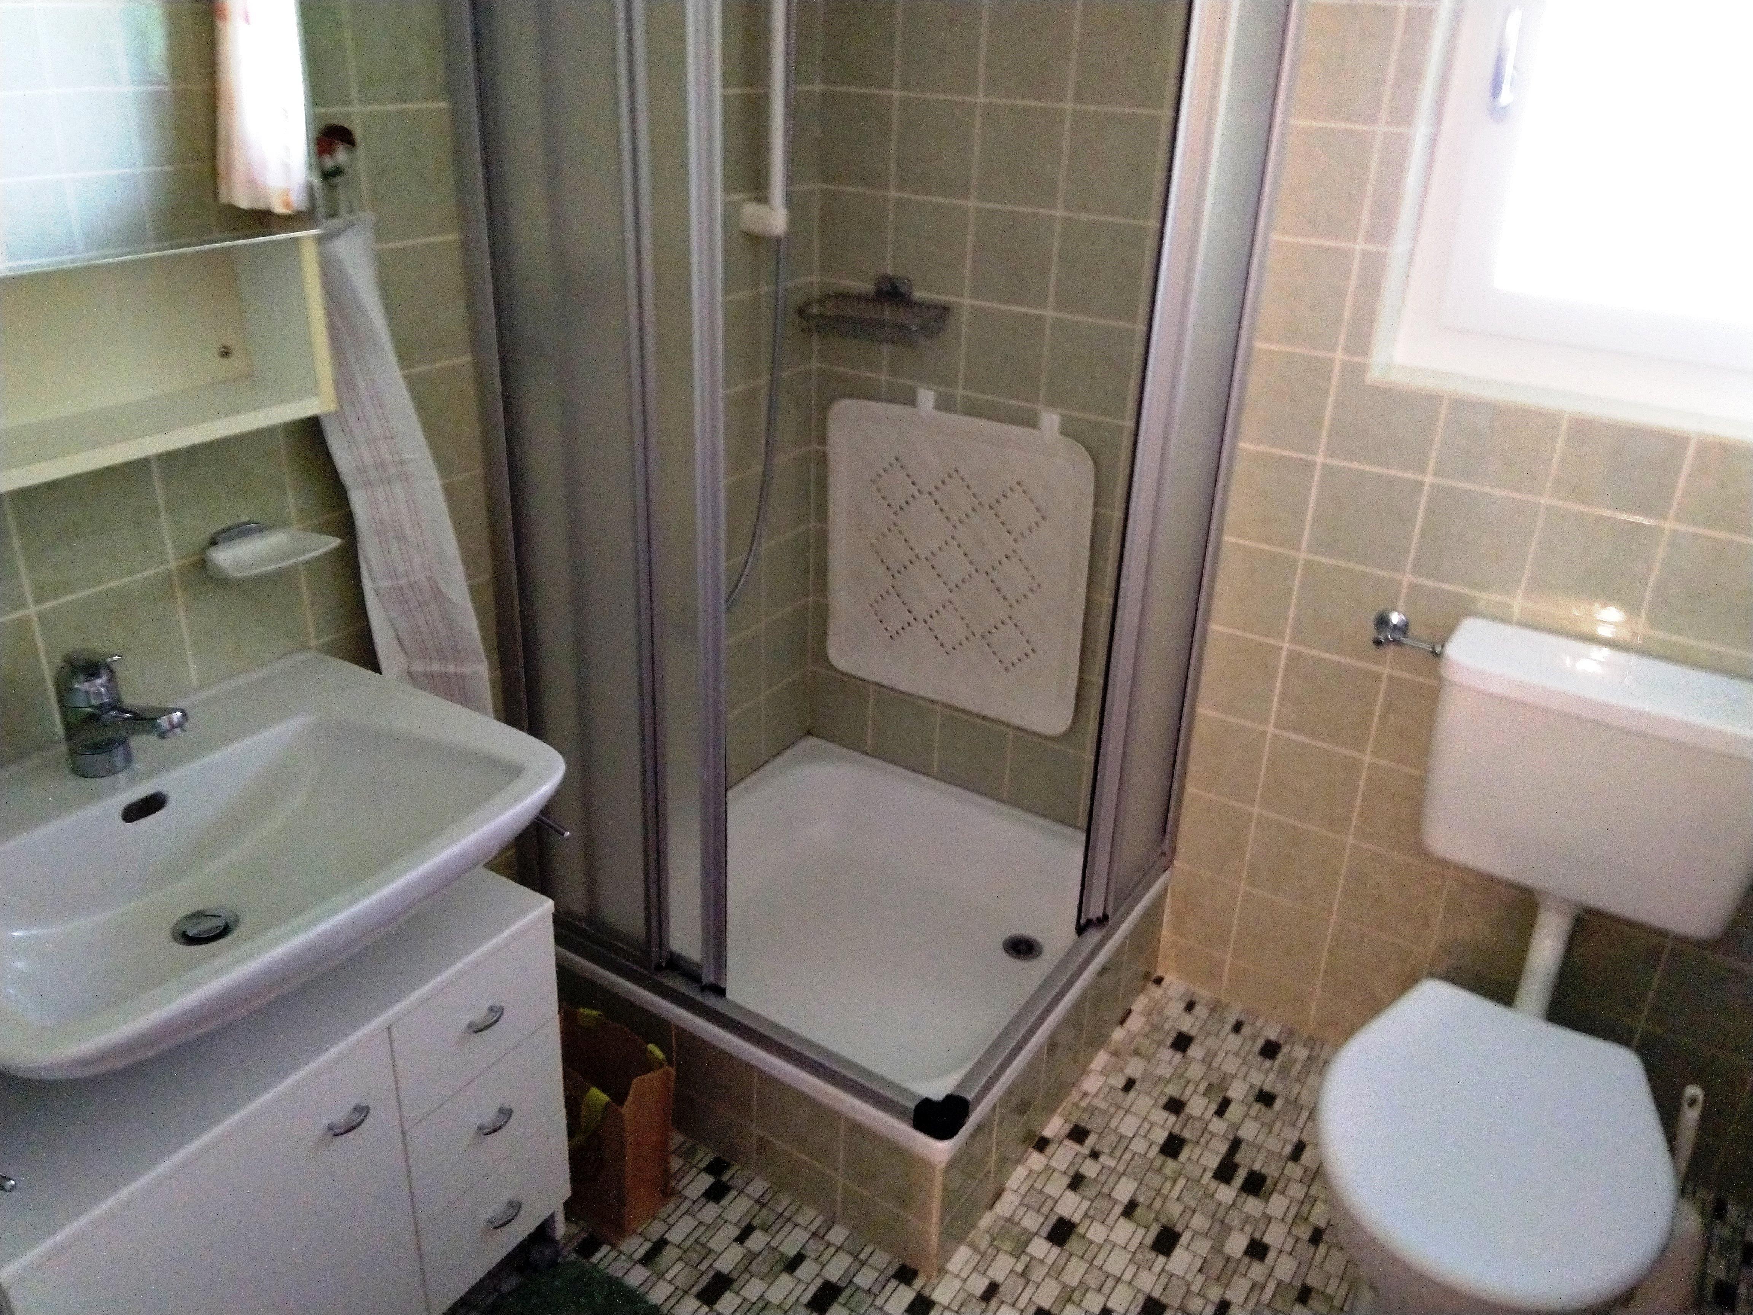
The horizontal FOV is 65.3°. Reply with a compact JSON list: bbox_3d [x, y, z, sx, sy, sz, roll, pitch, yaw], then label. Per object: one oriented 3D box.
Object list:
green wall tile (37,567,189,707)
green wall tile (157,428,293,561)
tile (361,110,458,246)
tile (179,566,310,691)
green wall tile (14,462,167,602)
[{"bbox_3d":[-0.805,-0.005,1.454,0.010,0.148,0.148,17,29,28],"label":"green wall tile"},{"bbox_3d":[-0.719,-0.194,1.506,0.010,0.148,0.148,17,29,28],"label":"green wall tile"},{"bbox_3d":[-0.546,-0.570,1.611,0.010,0.148,0.148,17,29,28],"label":"tile"},{"bbox_3d":[-0.724,-0.057,1.570,0.010,0.148,0.148,17,29,28],"label":"tile"},{"bbox_3d":[-0.799,-0.142,1.389,0.010,0.148,0.148,17,29,28],"label":"green wall tile"}]

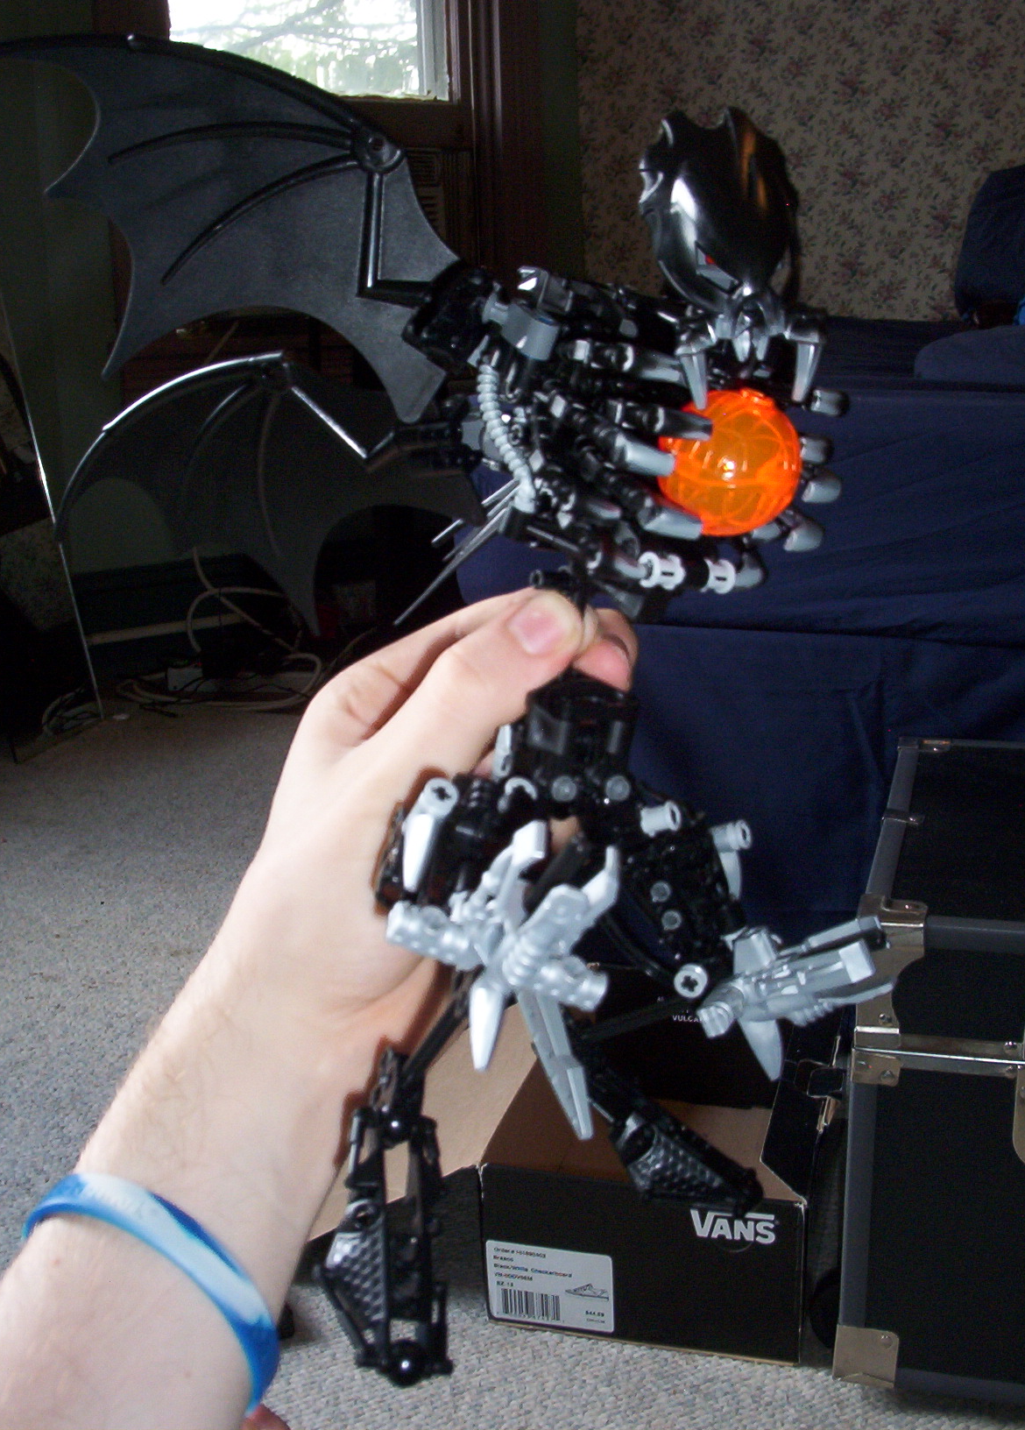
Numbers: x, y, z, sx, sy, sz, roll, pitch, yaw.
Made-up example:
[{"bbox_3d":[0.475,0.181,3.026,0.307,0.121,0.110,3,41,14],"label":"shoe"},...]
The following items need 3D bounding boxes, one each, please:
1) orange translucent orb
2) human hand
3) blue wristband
[{"bbox_3d":[0.050,-0.058,0.370,0.034,0.034,0.034,-2,24,0],"label":"orange translucent orb"},{"bbox_3d":[-0.021,0.024,0.415,0.088,0.123,0.090,12,-15,12],"label":"human hand"},{"bbox_3d":[-0.083,0.134,0.357,0.061,0.072,0.013,-8,23,21],"label":"blue wristband"}]

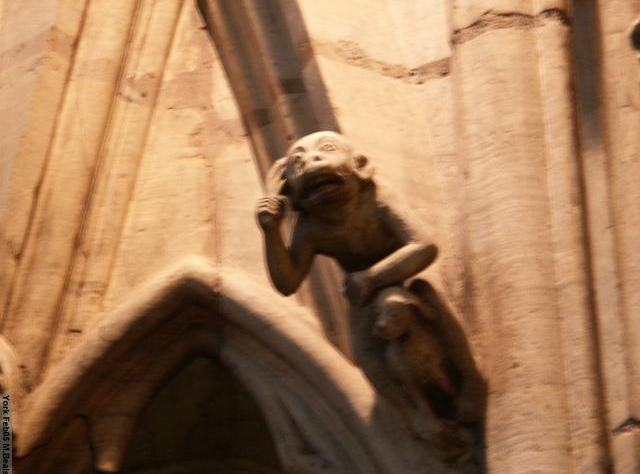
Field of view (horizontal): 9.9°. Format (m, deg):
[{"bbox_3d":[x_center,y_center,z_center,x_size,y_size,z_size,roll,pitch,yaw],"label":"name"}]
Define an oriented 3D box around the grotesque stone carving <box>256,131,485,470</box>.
[{"bbox_3d":[0.094,0.119,6.998,0.330,0.550,0.400,-17,-28,27],"label":"grotesque stone carving"}]

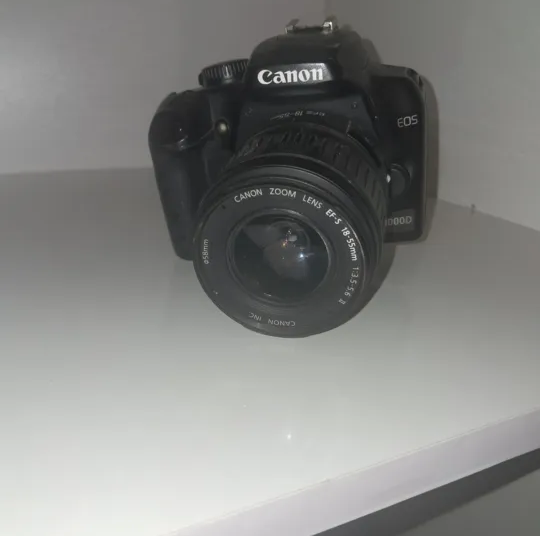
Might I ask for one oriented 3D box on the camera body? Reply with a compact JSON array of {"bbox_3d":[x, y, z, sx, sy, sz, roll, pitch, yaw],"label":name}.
[{"bbox_3d":[0.009,-0.059,0.265,0.126,0.098,0.064,0,32,11],"label":"camera body"}]

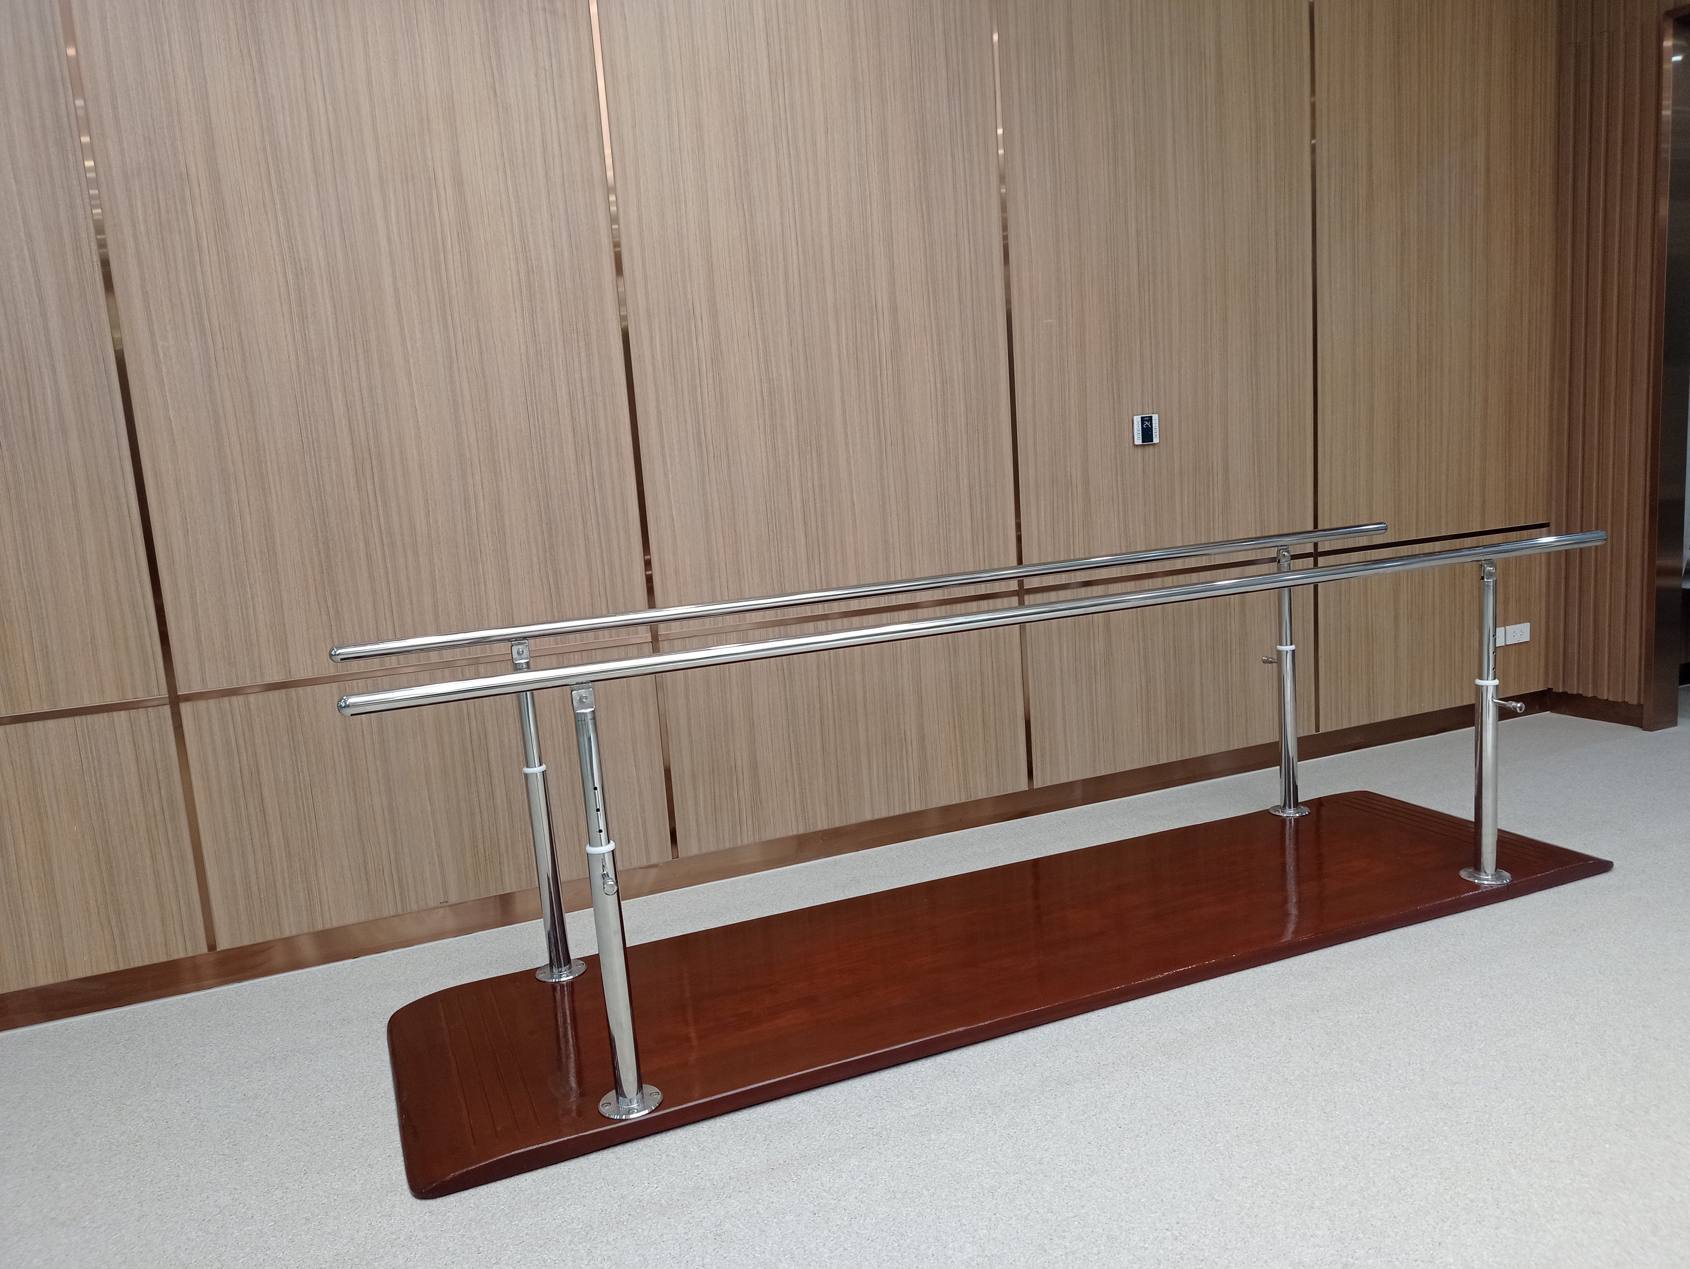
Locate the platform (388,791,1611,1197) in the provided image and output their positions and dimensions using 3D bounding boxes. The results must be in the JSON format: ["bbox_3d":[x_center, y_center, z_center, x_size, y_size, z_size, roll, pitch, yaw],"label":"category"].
[{"bbox_3d":[0.466,0.722,3.336,3.000,0.049,0.833,-8,9,-24],"label":"platform"}]

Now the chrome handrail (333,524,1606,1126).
[{"bbox_3d":[0.419,0.291,3.276,3.019,0.827,0.821,-8,9,-23],"label":"chrome handrail"}]

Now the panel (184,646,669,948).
[{"bbox_3d":[-1.064,0.402,3.638,1.170,0.621,0.020,-8,9,-24],"label":"panel"}]

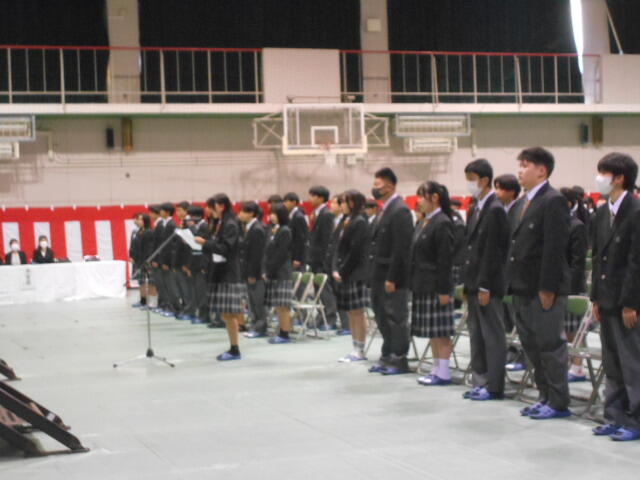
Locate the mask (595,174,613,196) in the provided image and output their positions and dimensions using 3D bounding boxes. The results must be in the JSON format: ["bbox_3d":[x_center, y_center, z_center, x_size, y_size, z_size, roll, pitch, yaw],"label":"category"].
[{"bbox_3d":[1.629,-0.313,7.000,0.090,0.122,0.135,-2,1,-17],"label":"mask"}]

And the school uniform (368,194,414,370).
[{"bbox_3d":[0.614,0.359,10.480,0.300,1.450,0.470,-2,1,-19],"label":"school uniform"}]

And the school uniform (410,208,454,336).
[{"bbox_3d":[0.892,0.274,9.720,0.290,1.000,0.440,-2,1,-19],"label":"school uniform"}]

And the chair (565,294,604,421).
[{"bbox_3d":[1.781,0.739,8.200,0.480,0.780,0.460,-2,1,-19],"label":"chair"}]

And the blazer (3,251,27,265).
[{"bbox_3d":[-5.807,0.450,23.303,0.420,0.500,0.280,-2,1,-17],"label":"blazer"}]

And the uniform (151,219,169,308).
[{"bbox_3d":[-2.508,0.364,19.250,0.280,1.400,0.440,-2,1,-19],"label":"uniform"}]

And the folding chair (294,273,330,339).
[{"bbox_3d":[-0.144,0.739,13.761,0.450,0.730,0.450,-2,1,-17],"label":"folding chair"}]

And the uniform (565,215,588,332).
[{"bbox_3d":[1.971,0.255,9.680,0.280,0.950,0.420,-2,1,-19],"label":"uniform"}]

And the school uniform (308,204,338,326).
[{"bbox_3d":[0.043,0.323,15.100,0.290,1.470,0.460,-2,1,-19],"label":"school uniform"}]

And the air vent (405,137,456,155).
[{"bbox_3d":[2.570,-2.199,28.300,1.170,0.380,0.360,-2,0,-18],"label":"air vent"}]

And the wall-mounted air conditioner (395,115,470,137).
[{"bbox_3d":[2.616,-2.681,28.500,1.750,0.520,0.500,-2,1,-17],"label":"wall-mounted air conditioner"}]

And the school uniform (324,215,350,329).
[{"bbox_3d":[0.229,0.369,14.300,0.290,1.330,0.440,-2,1,-17],"label":"school uniform"}]

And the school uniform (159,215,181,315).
[{"bbox_3d":[-2.262,0.356,18.400,0.280,1.430,0.440,-2,1,-19],"label":"school uniform"}]

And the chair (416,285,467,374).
[{"bbox_3d":[1.085,0.742,10.265,0.480,0.770,0.460,-2,1,-19],"label":"chair"}]

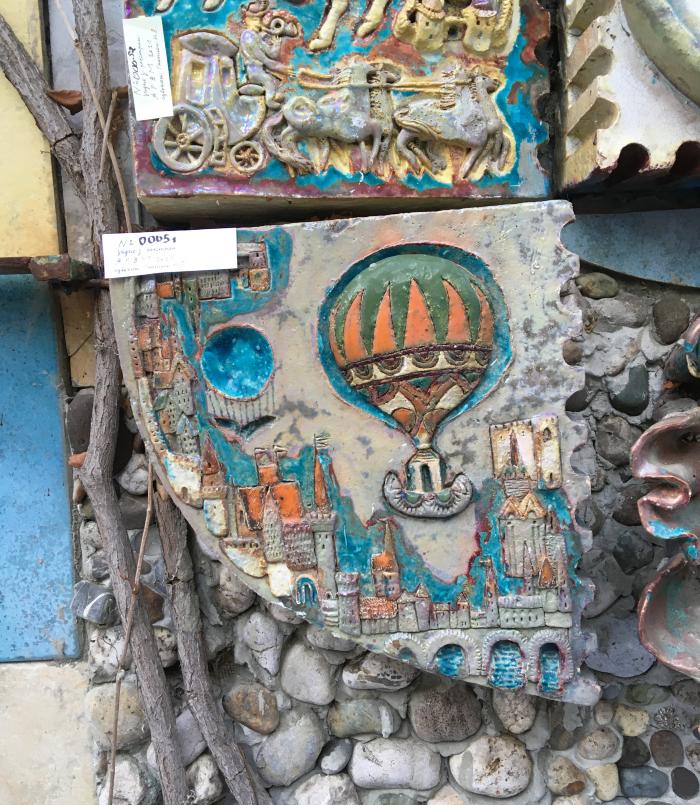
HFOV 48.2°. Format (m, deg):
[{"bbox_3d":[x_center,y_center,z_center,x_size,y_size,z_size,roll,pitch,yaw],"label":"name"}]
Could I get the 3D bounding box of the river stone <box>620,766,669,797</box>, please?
[{"bbox_3d":[0.314,0.404,0.832,0.052,0.033,0.031,-2,8,2],"label":"river stone"}]

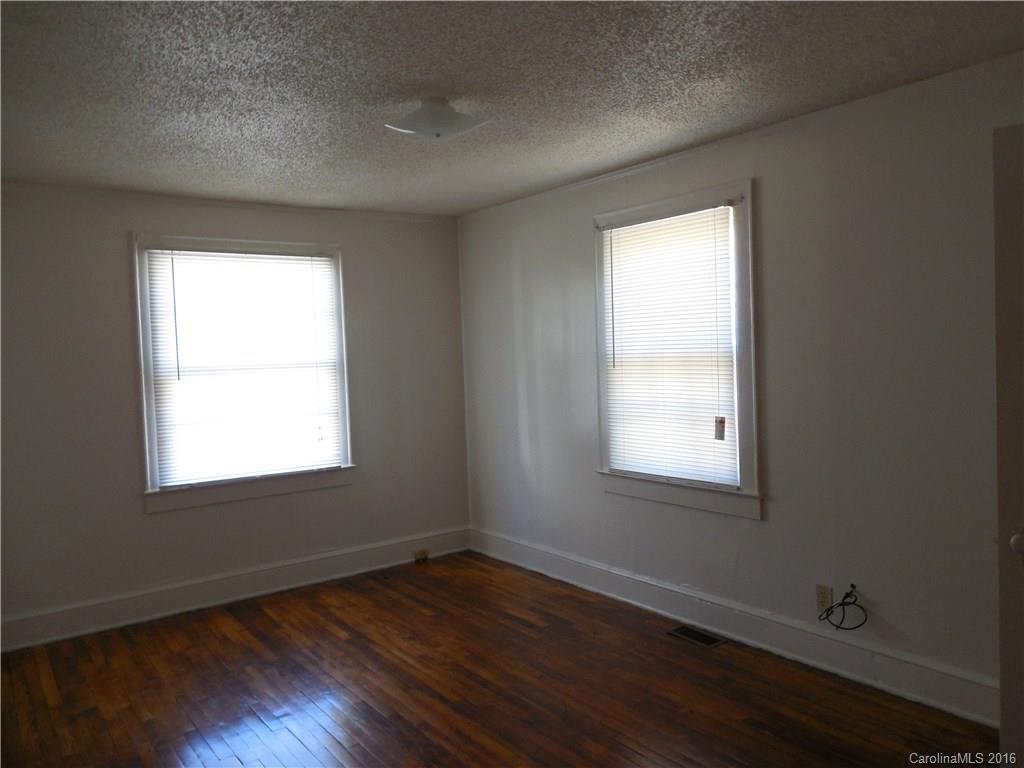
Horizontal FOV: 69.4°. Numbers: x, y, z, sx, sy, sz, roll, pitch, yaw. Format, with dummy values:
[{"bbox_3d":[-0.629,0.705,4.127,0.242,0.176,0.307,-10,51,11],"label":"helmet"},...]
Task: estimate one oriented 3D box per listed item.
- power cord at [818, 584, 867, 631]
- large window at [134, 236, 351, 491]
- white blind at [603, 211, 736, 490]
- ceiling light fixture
[{"bbox_3d":[1.407,0.963,3.152,0.070,0.190,0.190,-4,3,-37],"label":"power cord"},{"bbox_3d":[-1.616,-0.151,4.575,1.250,1.460,0.100,-4,3,-37],"label":"large window"},{"bbox_3d":[0.821,-0.184,3.920,0.050,1.380,0.890,-4,3,-37],"label":"white blind"},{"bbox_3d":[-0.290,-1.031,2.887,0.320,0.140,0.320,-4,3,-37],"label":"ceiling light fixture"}]

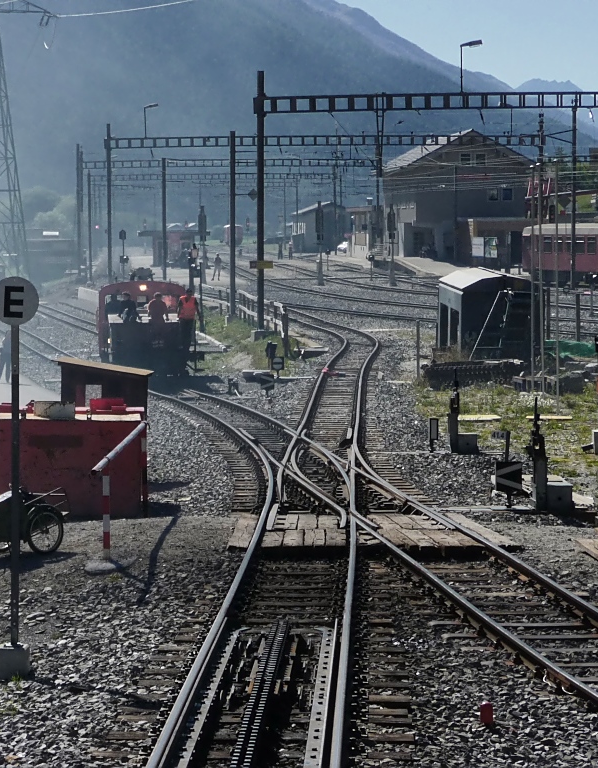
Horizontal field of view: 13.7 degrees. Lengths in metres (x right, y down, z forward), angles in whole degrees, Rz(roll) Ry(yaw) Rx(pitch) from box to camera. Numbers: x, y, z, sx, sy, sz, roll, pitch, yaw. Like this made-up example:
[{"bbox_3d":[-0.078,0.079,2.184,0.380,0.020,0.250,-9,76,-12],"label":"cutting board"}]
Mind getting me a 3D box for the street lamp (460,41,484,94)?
[{"bbox_3d":[6.560,-12.074,94.500,0.860,1.978,0.260,-1,4,-9],"label":"street lamp"}]

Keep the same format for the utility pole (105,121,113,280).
[{"bbox_3d":[-11.084,-10.627,145.500,0.240,9.369,0.240,-1,4,-14],"label":"utility pole"}]

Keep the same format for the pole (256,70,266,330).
[{"bbox_3d":[-1.411,-6.812,92.500,0.260,9.678,0.260,-1,4,-14],"label":"pole"}]

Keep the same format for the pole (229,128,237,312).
[{"bbox_3d":[-2.798,-6.814,105.500,0.230,7.854,0.230,-1,4,-14],"label":"pole"}]

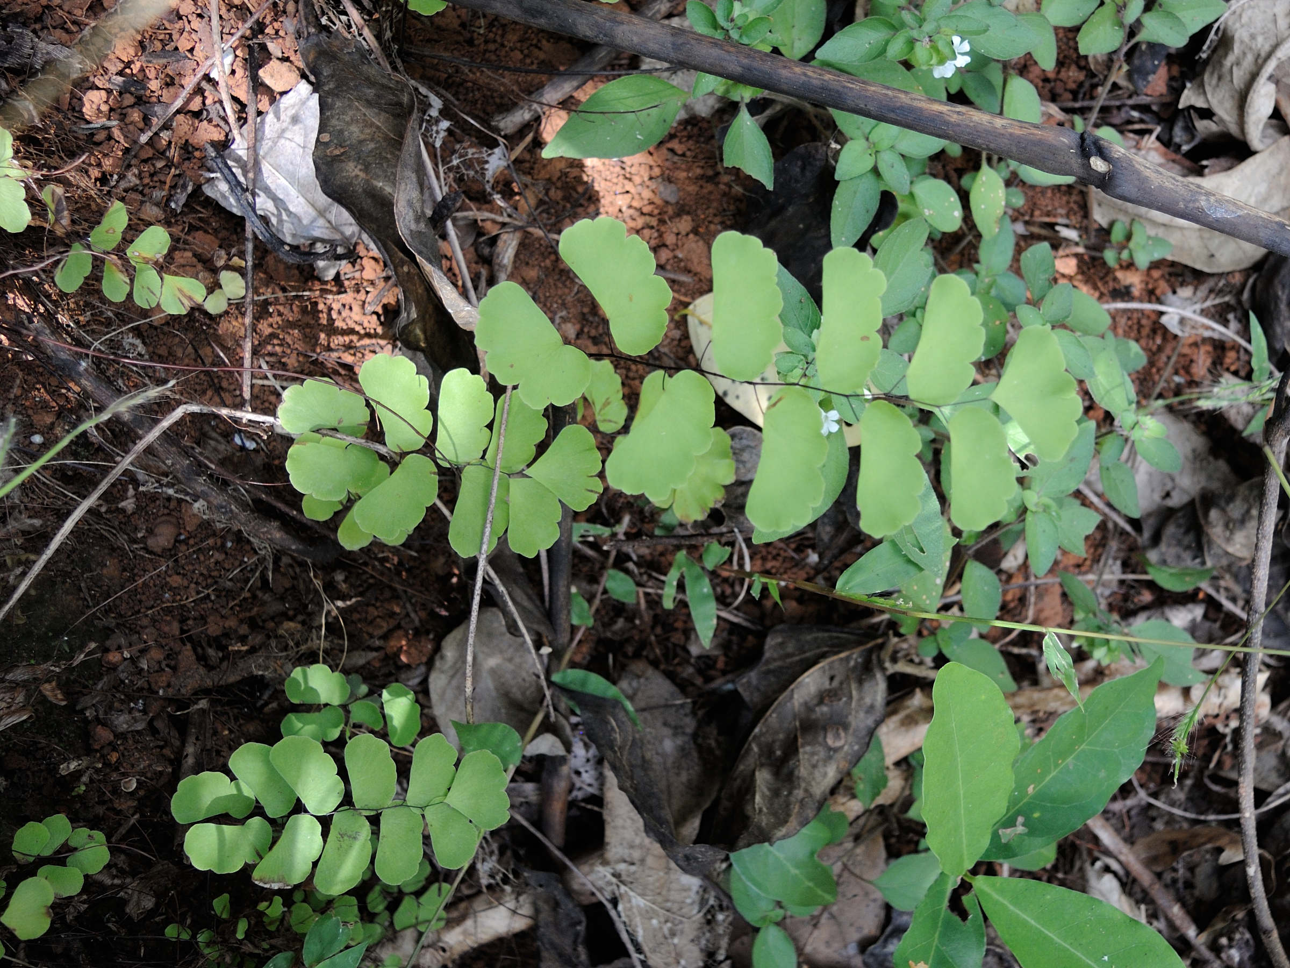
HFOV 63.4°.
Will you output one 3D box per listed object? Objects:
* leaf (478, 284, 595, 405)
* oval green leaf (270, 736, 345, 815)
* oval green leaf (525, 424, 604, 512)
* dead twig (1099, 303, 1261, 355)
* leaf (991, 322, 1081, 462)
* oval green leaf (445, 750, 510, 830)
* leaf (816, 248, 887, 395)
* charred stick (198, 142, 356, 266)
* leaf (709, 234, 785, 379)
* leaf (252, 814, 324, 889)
[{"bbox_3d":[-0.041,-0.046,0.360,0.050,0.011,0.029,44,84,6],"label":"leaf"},{"bbox_3d":[-0.130,0.112,0.406,0.020,0.006,0.034,-39,79,-5],"label":"oval green leaf"},{"bbox_3d":[-0.030,-0.006,0.386,0.029,0.005,0.032,2,81,-3],"label":"oval green leaf"},{"bbox_3d":[0.233,-0.070,0.455,0.072,0.008,0.011,19,78,4],"label":"dead twig"},{"bbox_3d":[0.130,-0.030,0.345,0.030,0.010,0.045,-9,77,-2],"label":"leaf"},{"bbox_3d":[-0.064,0.117,0.395,0.024,0.008,0.029,-12,82,-2],"label":"oval green leaf"},{"bbox_3d":[0.069,-0.054,0.345,0.022,0.010,0.050,5,81,1],"label":"leaf"},{"bbox_3d":[-0.171,-0.122,0.470,0.089,0.011,0.023,36,80,8],"label":"charred stick"},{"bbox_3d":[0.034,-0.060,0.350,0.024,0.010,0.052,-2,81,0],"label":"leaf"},{"bbox_3d":[-0.138,0.146,0.411,0.019,0.007,0.031,31,84,7],"label":"leaf"}]

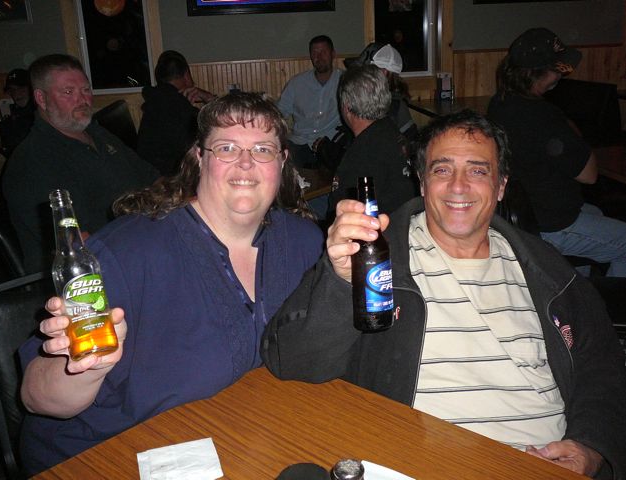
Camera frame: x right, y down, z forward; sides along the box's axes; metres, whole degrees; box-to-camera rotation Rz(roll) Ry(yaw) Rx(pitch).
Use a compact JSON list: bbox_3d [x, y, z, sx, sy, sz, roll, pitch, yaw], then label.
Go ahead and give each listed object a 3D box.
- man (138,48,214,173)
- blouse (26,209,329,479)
[{"bbox_3d":[-0.646,-0.359,3.393,0.540,1.200,0.660,14,24,39],"label":"man"},{"bbox_3d":[-0.232,0.195,1.243,0.580,0.560,0.390,-13,21,-29],"label":"blouse"}]

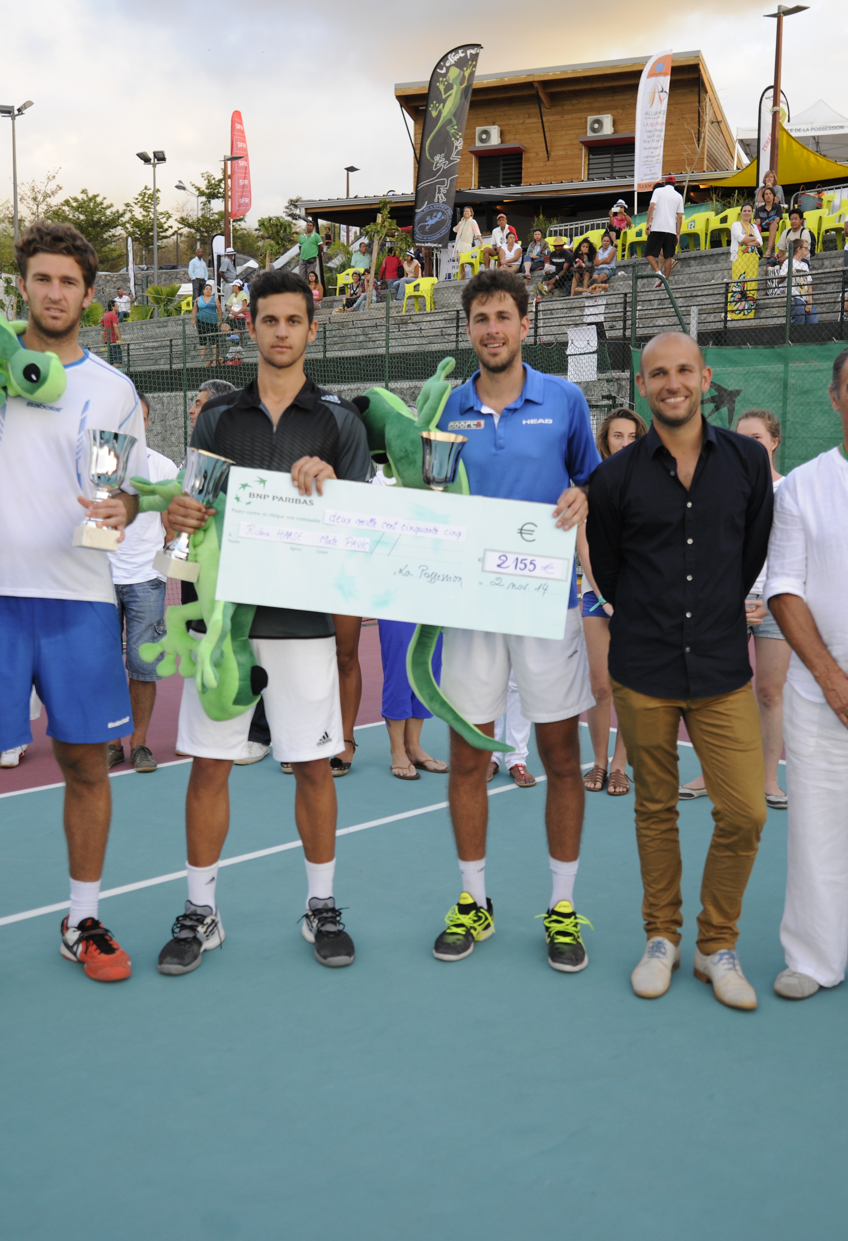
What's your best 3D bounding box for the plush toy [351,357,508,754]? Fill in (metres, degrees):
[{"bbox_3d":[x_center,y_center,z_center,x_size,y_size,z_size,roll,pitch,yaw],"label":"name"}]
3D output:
[{"bbox_3d":[0.002,-0.182,3.450,0.440,1.020,0.280,1,7,0],"label":"plush toy"}]

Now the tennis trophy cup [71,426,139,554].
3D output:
[{"bbox_3d":[-0.800,-0.323,3.103,0.123,0.288,0.123,10,7,-2],"label":"tennis trophy cup"}]

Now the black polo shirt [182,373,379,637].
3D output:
[{"bbox_3d":[-0.413,-0.320,3.545,0.530,0.740,0.310,0,7,-6],"label":"black polo shirt"}]

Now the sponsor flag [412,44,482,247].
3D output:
[{"bbox_3d":[0.565,-11.161,29.200,1.300,4.800,0.100,10,7,10],"label":"sponsor flag"}]

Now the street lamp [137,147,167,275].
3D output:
[{"bbox_3d":[-8.480,-11.744,38.834,0.920,5.800,0.600,3,7,20],"label":"street lamp"}]

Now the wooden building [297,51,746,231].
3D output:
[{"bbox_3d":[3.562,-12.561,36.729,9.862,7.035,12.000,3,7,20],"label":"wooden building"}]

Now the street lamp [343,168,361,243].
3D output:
[{"bbox_3d":[-3.229,-17.989,55.250,0.750,4.350,0.750,3,7,20],"label":"street lamp"}]

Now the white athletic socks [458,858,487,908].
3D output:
[{"bbox_3d":[0.145,0.786,3.702,0.090,0.155,0.110,4,8,25],"label":"white athletic socks"}]

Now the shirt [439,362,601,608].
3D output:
[{"bbox_3d":[0.250,-0.376,3.520,0.520,0.730,0.300,2,7,10],"label":"shirt"}]

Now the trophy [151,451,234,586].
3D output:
[{"bbox_3d":[-0.615,-0.280,3.320,0.128,0.330,0.128,17,3,11],"label":"trophy"}]

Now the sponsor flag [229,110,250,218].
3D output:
[{"bbox_3d":[-6.792,-16.854,46.000,0.840,4.100,0.080,4,7,14],"label":"sponsor flag"}]

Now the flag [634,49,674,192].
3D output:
[{"bbox_3d":[4.592,-9.974,24.800,0.720,2.750,0.100,3,7,22],"label":"flag"}]

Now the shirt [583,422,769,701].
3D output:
[{"bbox_3d":[0.694,-0.164,3.404,0.500,0.750,0.320,2,7,9],"label":"shirt"}]

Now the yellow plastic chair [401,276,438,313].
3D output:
[{"bbox_3d":[-0.092,-6.855,26.100,0.570,0.770,0.560,6,9,38],"label":"yellow plastic chair"}]

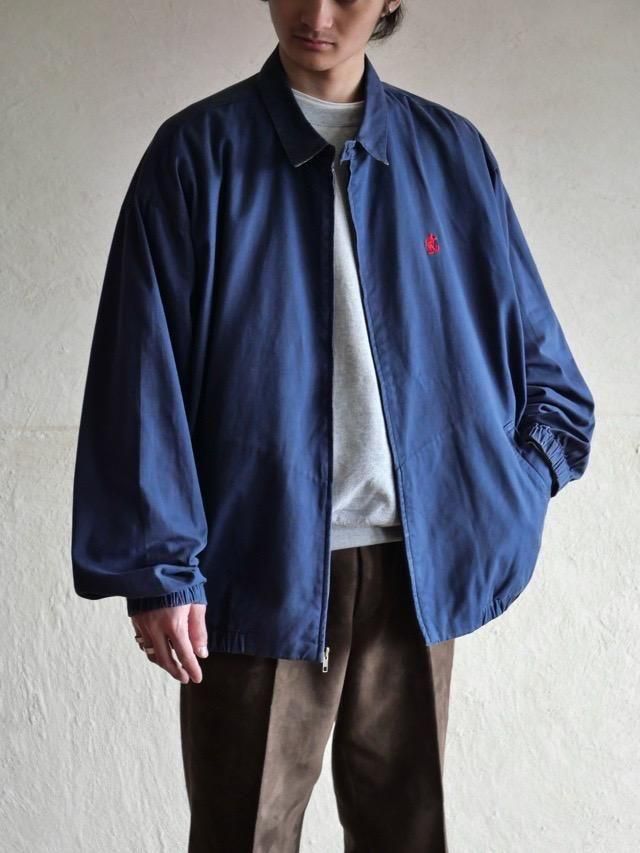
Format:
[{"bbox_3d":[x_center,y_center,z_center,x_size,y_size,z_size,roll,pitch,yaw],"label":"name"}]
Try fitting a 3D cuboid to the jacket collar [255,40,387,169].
[{"bbox_3d":[0.005,-0.402,2.720,0.168,0.172,0.172,0,1,-17],"label":"jacket collar"}]

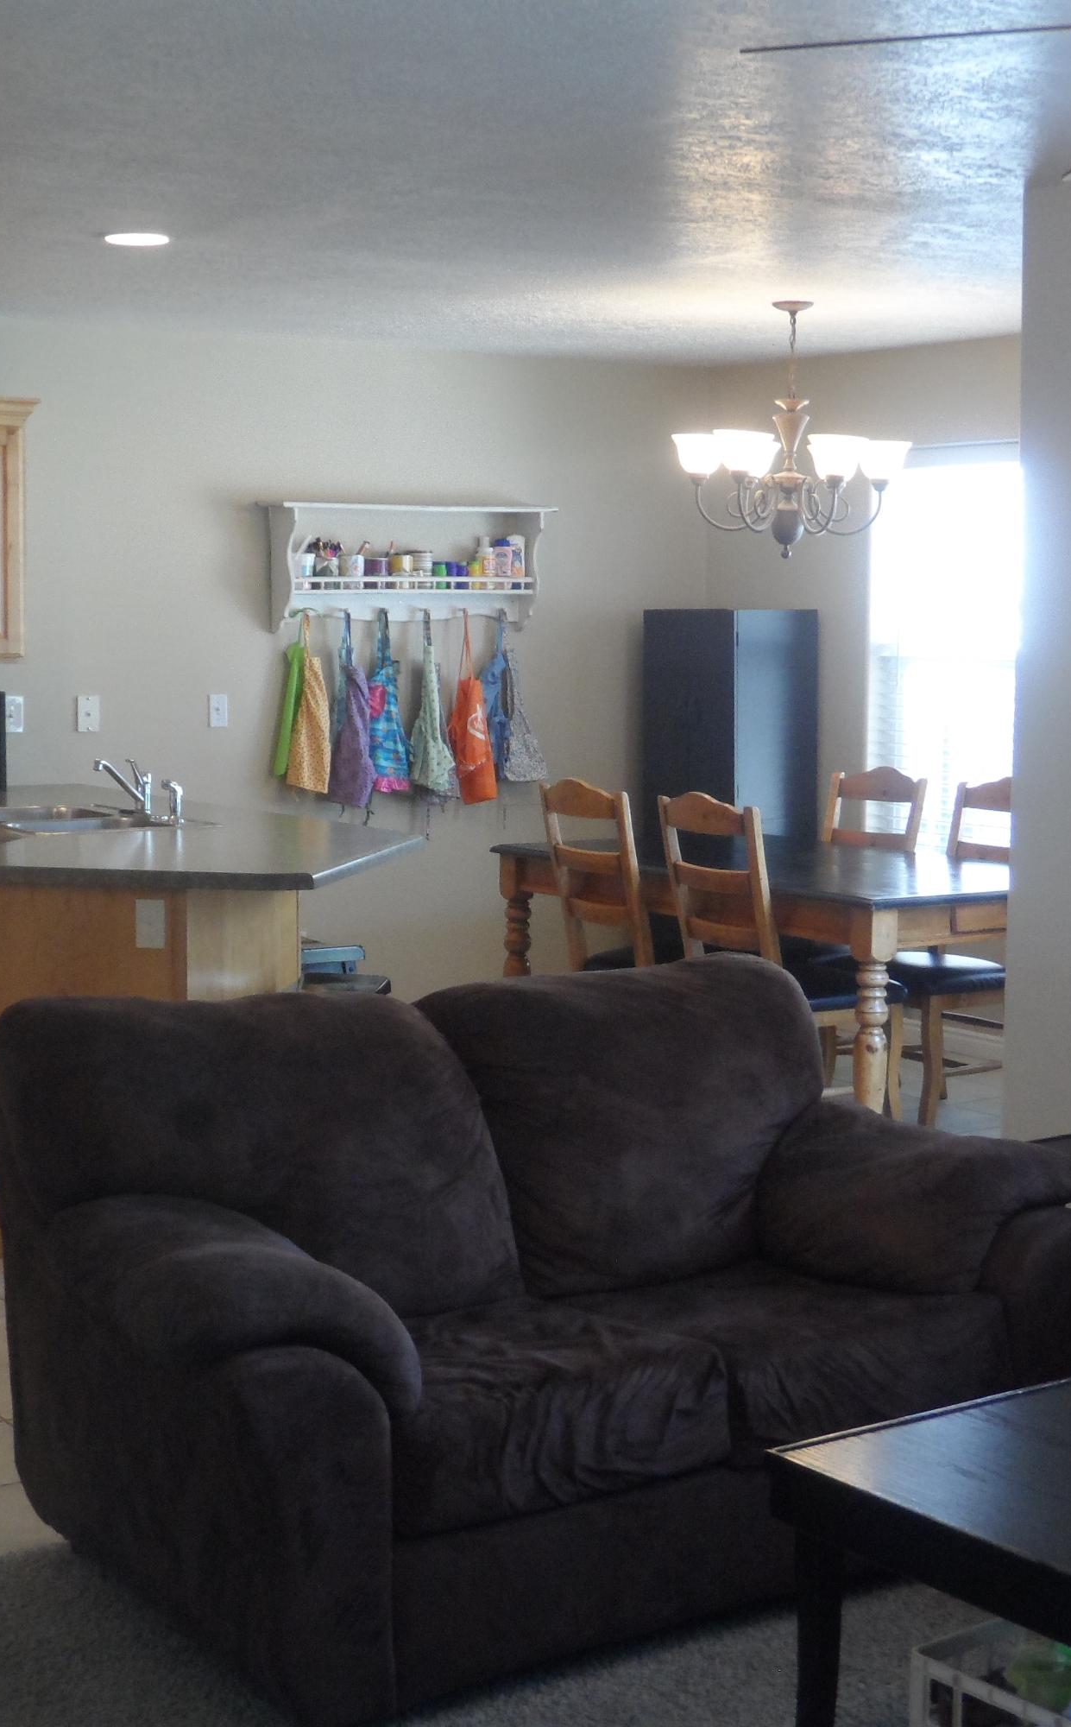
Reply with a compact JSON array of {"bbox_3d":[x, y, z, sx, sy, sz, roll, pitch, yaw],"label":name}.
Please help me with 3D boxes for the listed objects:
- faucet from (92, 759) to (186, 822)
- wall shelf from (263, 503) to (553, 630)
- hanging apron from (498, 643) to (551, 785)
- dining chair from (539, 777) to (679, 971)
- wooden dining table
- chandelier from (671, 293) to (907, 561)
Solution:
[{"bbox_3d":[-1.123,-0.214,7.777,0.200,0.175,0.220,-3,7,-34],"label":"faucet"},{"bbox_3d":[-0.436,-1.036,9.609,1.125,0.445,0.180,-3,7,-34],"label":"wall shelf"},{"bbox_3d":[-0.038,-0.541,9.967,0.230,0.500,0.080,-3,7,-34],"label":"hanging apron"},{"bbox_3d":[0.351,0.252,8.064,0.530,1.015,0.460,-3,7,-34],"label":"dining chair"},{"bbox_3d":[0.809,0.373,8.218,1.070,0.750,1.660,-3,7,-34],"label":"wooden dining table"},{"bbox_3d":[0.764,-1.291,8.133,0.700,0.755,0.700,1,6,0],"label":"chandelier"}]

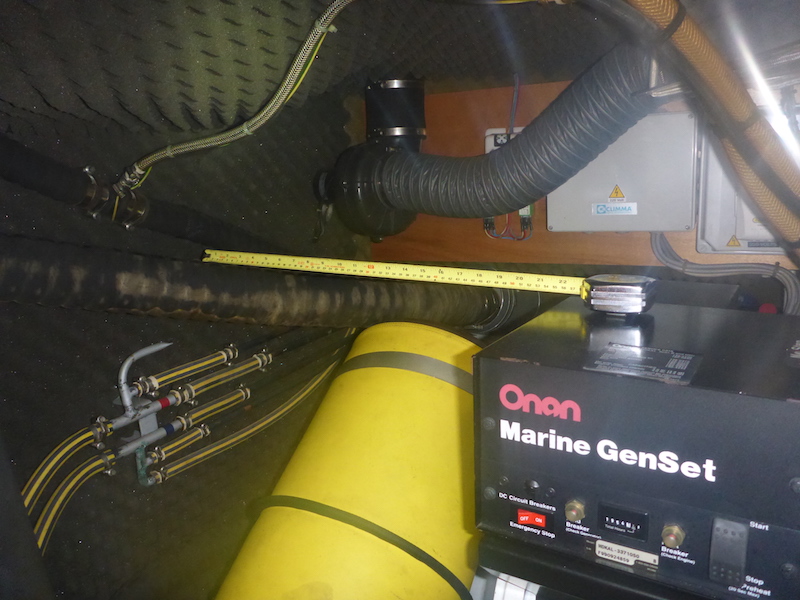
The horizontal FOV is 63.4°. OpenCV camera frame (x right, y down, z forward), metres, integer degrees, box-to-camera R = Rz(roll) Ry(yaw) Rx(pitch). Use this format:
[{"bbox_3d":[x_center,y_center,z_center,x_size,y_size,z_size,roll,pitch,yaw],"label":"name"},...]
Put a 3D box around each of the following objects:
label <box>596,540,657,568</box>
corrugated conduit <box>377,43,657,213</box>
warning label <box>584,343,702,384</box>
[{"bbox_3d":[0.175,0.198,0.500,0.047,0.015,0.001,5,14,32],"label":"label"},{"bbox_3d":[0.167,-0.251,1.025,0.475,0.243,0.140,5,14,32],"label":"corrugated conduit"},{"bbox_3d":[0.192,0.048,0.507,0.076,0.001,0.079,5,14,32],"label":"warning label"}]

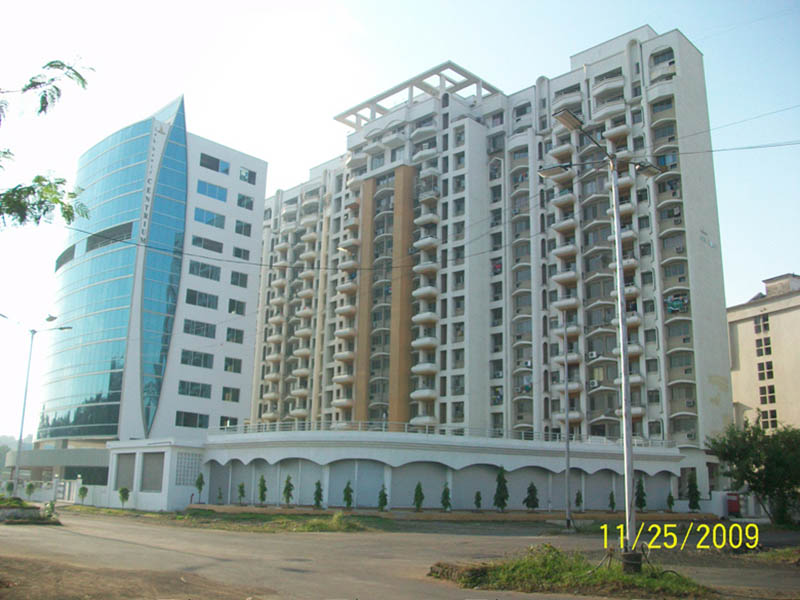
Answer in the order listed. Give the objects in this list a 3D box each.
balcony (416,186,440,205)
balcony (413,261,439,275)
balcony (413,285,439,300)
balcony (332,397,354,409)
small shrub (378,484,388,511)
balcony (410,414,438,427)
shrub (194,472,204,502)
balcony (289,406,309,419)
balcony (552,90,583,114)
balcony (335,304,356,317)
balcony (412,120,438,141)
[{"bbox_3d":[3.515,-12.290,88.530,2.200,1.100,1.350,-12,-20,43],"label":"balcony"},{"bbox_3d":[3.070,-3.672,85.673,1.200,1.000,3.000,14,-19,-43],"label":"balcony"},{"bbox_3d":[2.820,-0.910,87.339,1.650,1.170,2.700,14,-18,-43],"label":"balcony"},{"bbox_3d":[-7.359,12.995,93.804,1.650,1.170,2.700,14,-18,-43],"label":"balcony"},{"bbox_3d":[-1.223,14.269,53.311,0.670,1.879,0.670,2,-15,-1],"label":"small shrub"},{"bbox_3d":[2.616,13.499,81.830,2.650,1.080,1.550,-12,-20,43],"label":"balcony"},{"bbox_3d":[-9.845,9.302,36.644,0.493,1.510,0.493,1,-13,0],"label":"shrub"},{"bbox_3d":[-14.499,16.566,108.162,1.200,1.050,3.100,15,-19,-43],"label":"balcony"},{"bbox_3d":[18.728,-22.602,83.897,1.500,1.150,3.400,14,-18,-43],"label":"balcony"},{"bbox_3d":[-6.723,1.525,94.818,2.500,1.080,1.550,-12,-20,43],"label":"balcony"},{"bbox_3d":[3.062,-20.212,90.202,1.300,1.100,3.400,14,-19,-43],"label":"balcony"}]

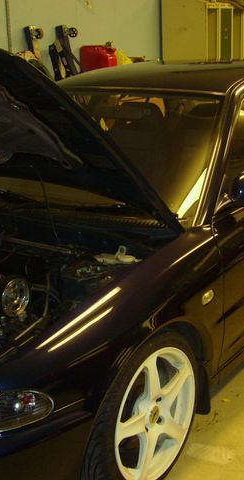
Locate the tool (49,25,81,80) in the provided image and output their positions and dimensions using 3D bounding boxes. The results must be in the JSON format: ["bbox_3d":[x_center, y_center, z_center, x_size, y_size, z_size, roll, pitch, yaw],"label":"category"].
[{"bbox_3d":[-0.522,-1.686,5.880,0.220,0.500,0.170,10,22,37],"label":"tool"}]

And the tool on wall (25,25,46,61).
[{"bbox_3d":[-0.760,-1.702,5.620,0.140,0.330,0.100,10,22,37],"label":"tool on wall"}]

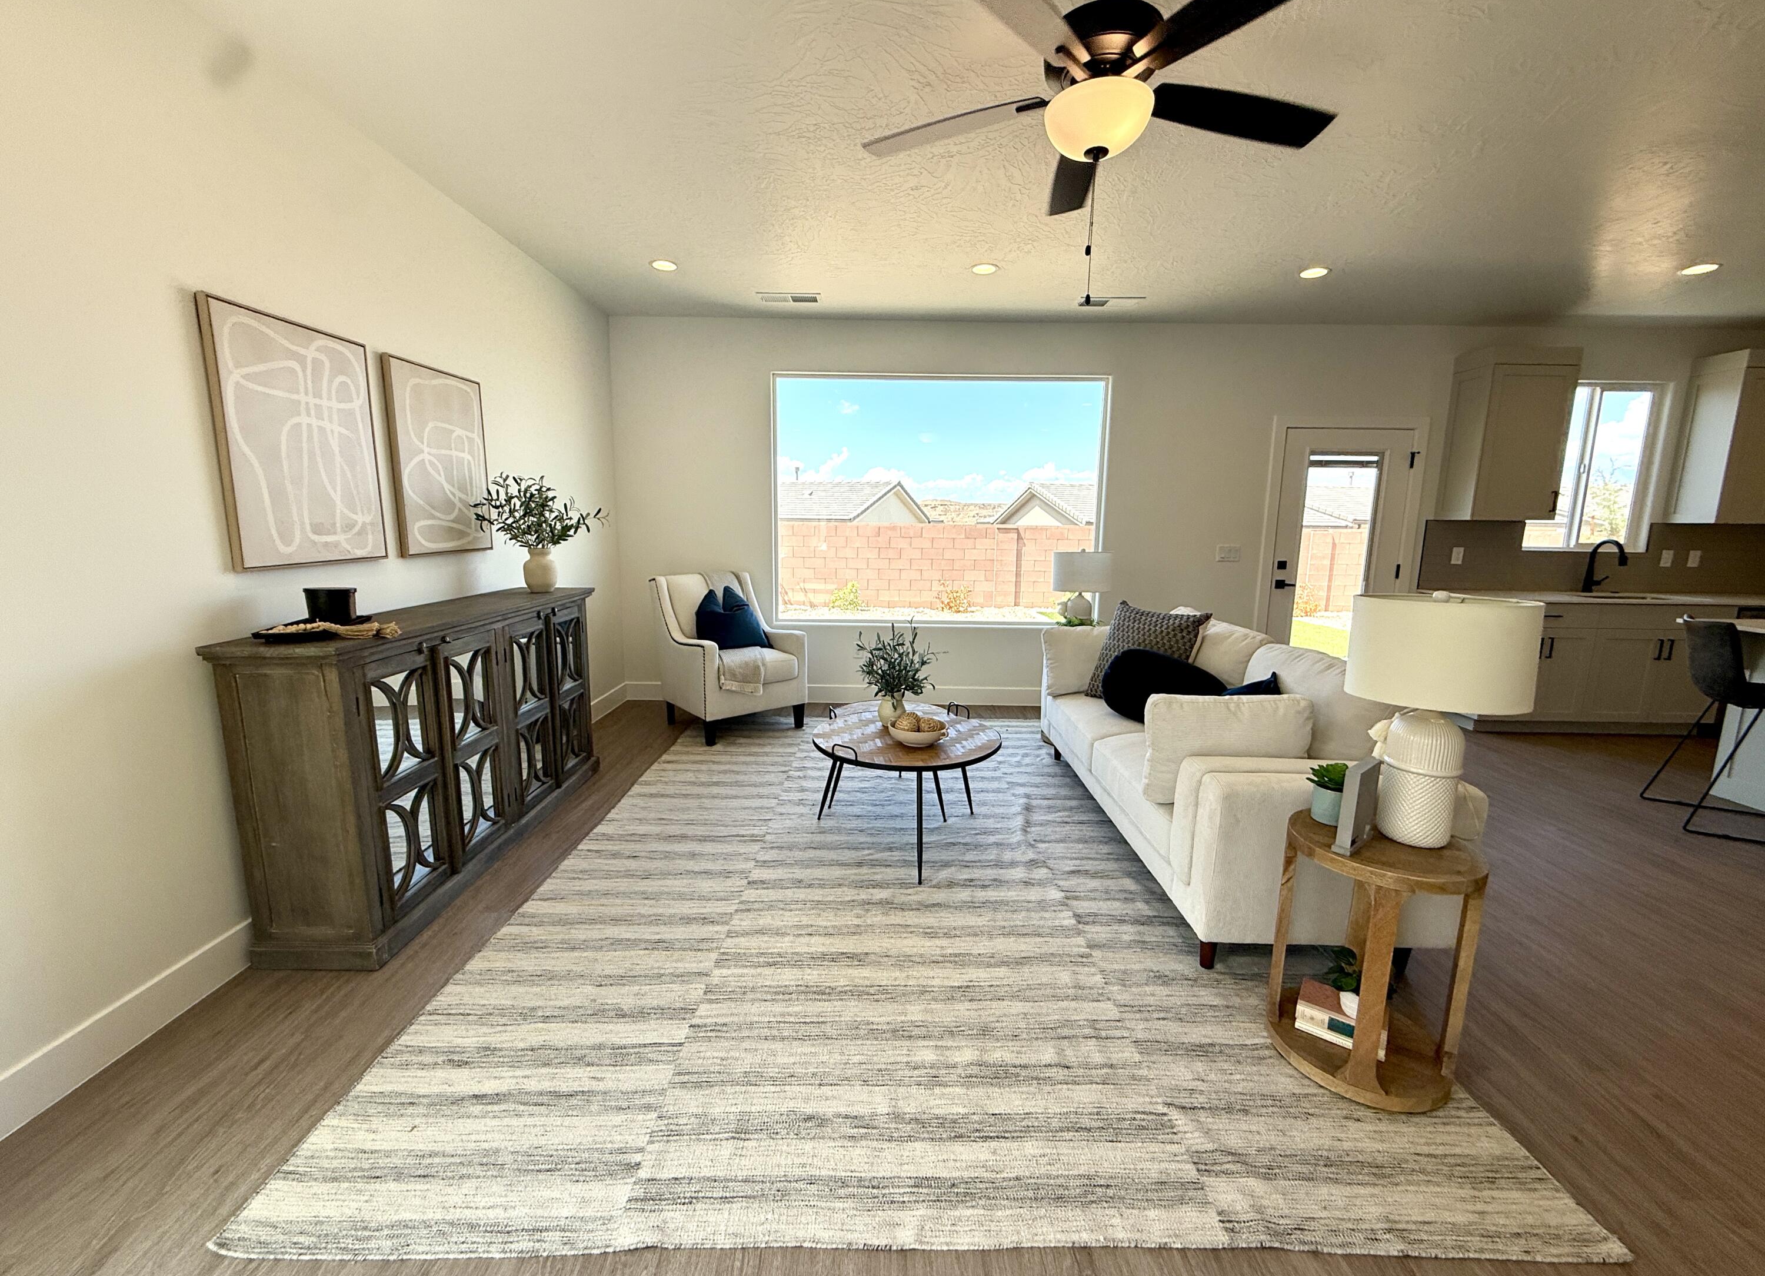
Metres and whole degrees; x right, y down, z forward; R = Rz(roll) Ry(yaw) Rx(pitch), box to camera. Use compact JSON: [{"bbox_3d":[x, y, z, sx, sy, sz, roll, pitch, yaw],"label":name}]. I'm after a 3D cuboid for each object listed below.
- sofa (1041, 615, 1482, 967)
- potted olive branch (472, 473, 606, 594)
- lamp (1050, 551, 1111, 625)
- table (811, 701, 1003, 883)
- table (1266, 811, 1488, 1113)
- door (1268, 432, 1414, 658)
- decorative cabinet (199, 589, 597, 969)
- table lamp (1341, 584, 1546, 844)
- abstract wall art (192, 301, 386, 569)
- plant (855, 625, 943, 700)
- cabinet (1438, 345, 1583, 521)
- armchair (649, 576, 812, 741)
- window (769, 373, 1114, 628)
[{"bbox_3d":[1.385,0.418,3.184,0.890,0.920,2.150,1,9,0],"label":"sofa"},{"bbox_3d":[-1.687,-0.528,3.610,0.560,0.600,0.580,1,9,0],"label":"potted olive branch"},{"bbox_3d":[1.267,-0.260,4.541,0.380,0.620,0.380,1,9,0],"label":"lamp"},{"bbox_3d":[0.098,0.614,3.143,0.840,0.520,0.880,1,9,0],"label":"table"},{"bbox_3d":[1.250,0.803,1.838,0.415,0.605,0.415,1,9,0],"label":"table"},{"bbox_3d":[3.332,-0.498,5.279,0.914,2.013,0.045,1,9,0],"label":"door"},{"bbox_3d":[-1.727,0.375,2.967,0.405,0.975,1.835,1,9,0],"label":"decorative cabinet"},{"bbox_3d":[1.337,0.197,1.753,0.386,0.620,0.386,1,9,0],"label":"table lamp"},{"bbox_3d":[-1.914,-0.636,2.373,0.040,0.774,0.630,1,9,0],"label":"abstract wall art"},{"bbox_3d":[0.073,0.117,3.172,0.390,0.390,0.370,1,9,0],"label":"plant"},{"bbox_3d":[4.320,-1.380,4.948,0.580,1.119,0.330,1,9,0],"label":"cabinet"},{"bbox_3d":[-1.032,0.081,4.809,0.710,1.000,0.770,-7,12,-38],"label":"armchair"},{"bbox_3d":[0.412,-0.977,5.201,2.390,1.770,0.100,1,9,0],"label":"window"}]

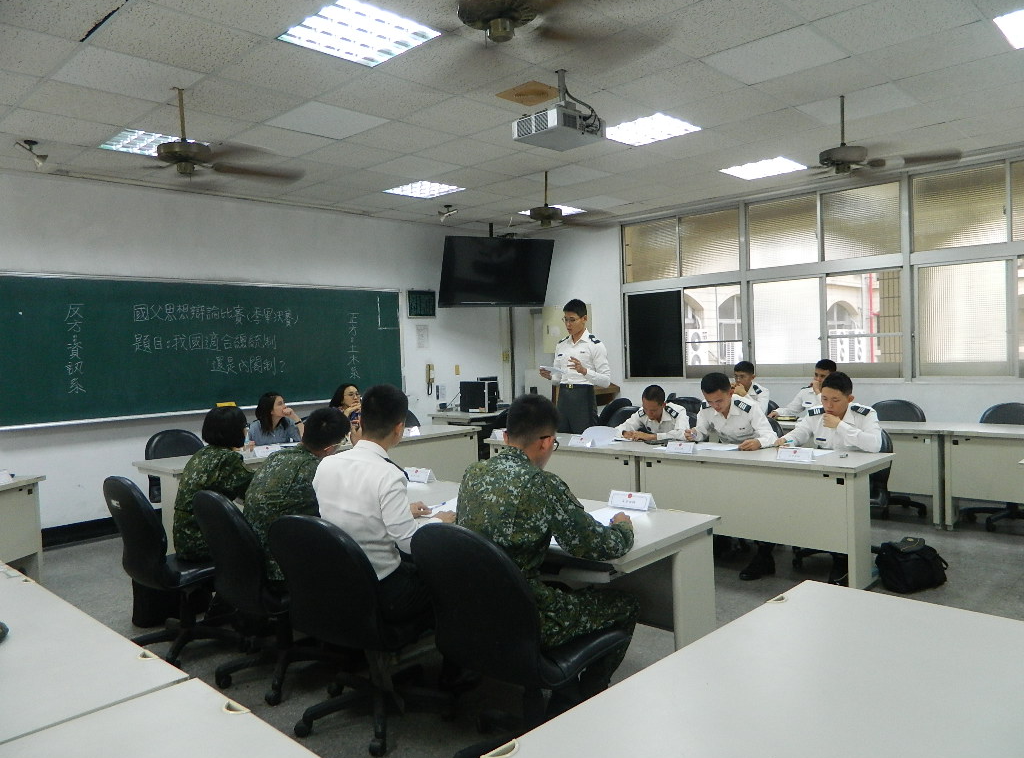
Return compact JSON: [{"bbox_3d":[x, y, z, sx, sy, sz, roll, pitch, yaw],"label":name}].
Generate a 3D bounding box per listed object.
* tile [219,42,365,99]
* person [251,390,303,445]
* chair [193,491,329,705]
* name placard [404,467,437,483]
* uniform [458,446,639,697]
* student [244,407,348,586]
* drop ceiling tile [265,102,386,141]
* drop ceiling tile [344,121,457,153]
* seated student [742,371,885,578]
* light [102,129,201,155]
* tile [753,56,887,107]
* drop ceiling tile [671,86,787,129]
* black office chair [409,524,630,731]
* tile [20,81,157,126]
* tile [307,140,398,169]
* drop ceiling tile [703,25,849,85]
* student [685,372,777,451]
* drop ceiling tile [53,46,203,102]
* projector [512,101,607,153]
[{"bbox_3d":[-1.160,-1.617,3.884,0.600,0.018,0.600,0,3,44],"label":"tile"},{"bbox_3d":[-1.989,0.688,6.334,0.750,1.170,0.500,0,3,35],"label":"person"},{"bbox_3d":[-1.039,0.895,3.348,0.580,0.880,0.650,0,3,41],"label":"chair"},{"bbox_3d":[-0.531,0.542,4.196,0.210,0.068,0.085,0,4,44],"label":"name placard"},{"bbox_3d":[0.132,0.722,2.648,0.600,1.030,0.820,0,3,41],"label":"uniform"},{"bbox_3d":[-0.933,0.737,3.443,0.500,1.180,0.740,0,3,44],"label":"student"},{"bbox_3d":[-1.181,-1.654,4.740,0.600,0.018,0.600,0,3,44],"label":"drop ceiling tile"},{"bbox_3d":[-0.762,-1.688,5.177,0.600,0.018,0.600,0,3,44],"label":"drop ceiling tile"},{"bbox_3d":[2.048,0.594,4.943,0.640,1.270,1.200,1,3,44],"label":"seated student"},{"bbox_3d":[-2.497,-1.668,5.231,0.600,0.060,0.600,1,3,44],"label":"light"},{"bbox_3d":[1.838,-1.755,4.397,0.600,0.020,0.600,1,3,44],"label":"tile"},{"bbox_3d":[1.386,-1.768,4.822,0.604,0.020,0.604,0,3,44],"label":"drop ceiling tile"},{"bbox_3d":[0.021,0.876,2.445,0.660,0.920,0.580,-5,3,-44],"label":"black office chair"},{"bbox_3d":[-2.432,-1.581,4.261,0.600,0.020,0.600,0,4,44],"label":"tile"},{"bbox_3d":[-1.199,-1.703,5.632,0.604,0.020,0.604,0,3,44],"label":"tile"},{"bbox_3d":[1.408,-1.713,3.941,0.600,0.018,0.600,0,3,44],"label":"drop ceiling tile"},{"bbox_3d":[1.649,0.553,5.402,0.620,1.214,0.800,0,3,44],"label":"student"},{"bbox_3d":[-1.997,-1.579,3.848,0.600,0.020,0.600,0,4,44],"label":"drop ceiling tile"},{"bbox_3d":[0.249,-1.350,3.986,0.315,0.130,0.395,0,4,44],"label":"projector"}]

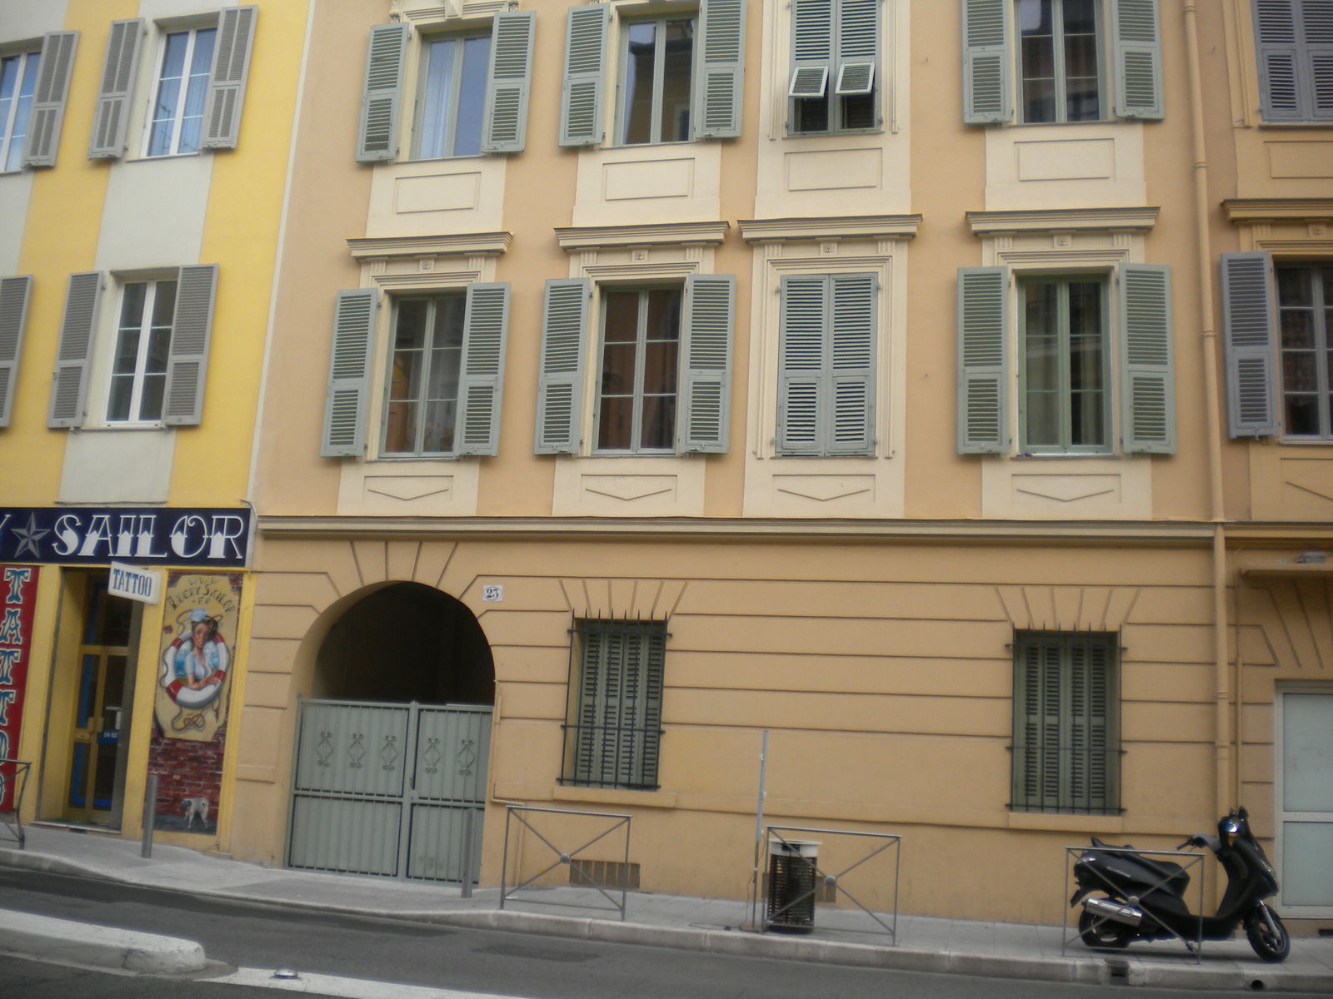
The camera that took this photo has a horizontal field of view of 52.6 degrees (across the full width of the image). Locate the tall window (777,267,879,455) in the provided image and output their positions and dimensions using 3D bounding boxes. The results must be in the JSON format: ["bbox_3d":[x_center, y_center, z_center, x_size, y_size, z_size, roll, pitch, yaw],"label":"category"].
[{"bbox_3d":[1.800,-1.521,15.127,1.101,2.131,0.120,0,-12,13],"label":"tall window"}]

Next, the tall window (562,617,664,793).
[{"bbox_3d":[-0.573,2.218,14.836,1.103,1.864,0.080,0,-12,13],"label":"tall window"}]

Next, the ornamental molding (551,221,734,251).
[{"bbox_3d":[-0.281,-3.007,15.437,2.050,0.207,0.220,0,-11,13],"label":"ornamental molding"}]

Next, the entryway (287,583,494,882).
[{"bbox_3d":[-3.167,2.639,15.661,2.490,3.355,0.500,0,-12,13],"label":"entryway"}]

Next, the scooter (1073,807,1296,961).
[{"bbox_3d":[4.325,3.216,11.424,1.794,1.239,0.720,-2,-12,21],"label":"scooter"}]

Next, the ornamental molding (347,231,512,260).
[{"bbox_3d":[-2.809,-2.998,16.019,2.110,0.204,0.220,0,-11,13],"label":"ornamental molding"}]

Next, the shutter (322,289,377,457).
[{"bbox_3d":[-3.740,-1.506,15.934,0.527,2.070,0.055,0,-12,15],"label":"shutter"}]

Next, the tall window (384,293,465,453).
[{"bbox_3d":[-2.854,-1.473,15.982,1.030,1.980,0.140,0,-11,13],"label":"tall window"}]

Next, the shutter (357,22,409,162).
[{"bbox_3d":[-3.494,-5.033,16.622,0.527,1.870,0.055,0,-12,15],"label":"shutter"}]

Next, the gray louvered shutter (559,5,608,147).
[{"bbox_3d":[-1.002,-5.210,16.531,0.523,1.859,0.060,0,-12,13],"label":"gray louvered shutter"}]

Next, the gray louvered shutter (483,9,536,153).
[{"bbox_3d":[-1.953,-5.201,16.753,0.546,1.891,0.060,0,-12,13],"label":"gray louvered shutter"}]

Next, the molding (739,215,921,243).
[{"bbox_3d":[1.815,-2.985,14.950,2.045,0.208,0.220,0,-11,13],"label":"molding"}]

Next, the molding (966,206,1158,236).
[{"bbox_3d":[4.217,-2.953,14.388,2.018,0.207,0.220,0,-11,13],"label":"molding"}]

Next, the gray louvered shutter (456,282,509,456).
[{"bbox_3d":[-2.113,-1.520,15.559,0.527,2.070,0.055,1,-11,10],"label":"gray louvered shutter"}]

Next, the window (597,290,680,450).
[{"bbox_3d":[-0.310,-1.531,15.815,1.050,2.070,0.120,0,-12,13],"label":"window"}]

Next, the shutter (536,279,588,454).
[{"bbox_3d":[-1.220,-1.571,15.797,0.531,2.136,0.060,0,-12,13],"label":"shutter"}]

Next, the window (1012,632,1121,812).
[{"bbox_3d":[4.017,2.231,13.550,1.060,1.836,0.180,0,-11,13],"label":"window"}]

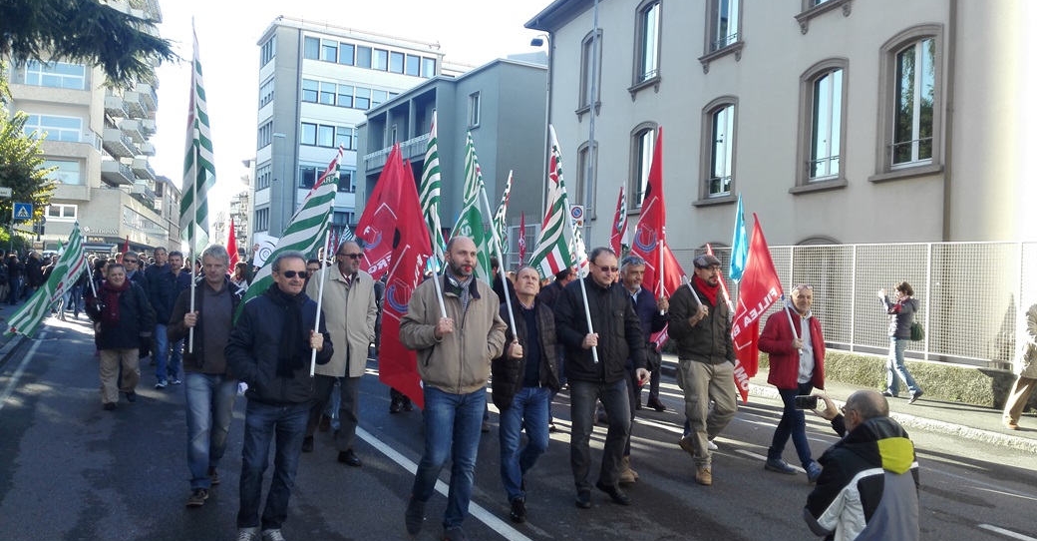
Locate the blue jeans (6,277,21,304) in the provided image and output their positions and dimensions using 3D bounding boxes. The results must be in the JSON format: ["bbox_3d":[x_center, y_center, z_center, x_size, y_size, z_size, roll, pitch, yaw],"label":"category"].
[{"bbox_3d":[-16.406,0.664,25.000,0.360,0.910,0.380,2,0,-29],"label":"blue jeans"}]

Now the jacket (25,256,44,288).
[{"bbox_3d":[-12.581,0.013,20.000,0.360,0.820,0.520,2,0,37],"label":"jacket"}]

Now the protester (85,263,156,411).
[{"bbox_3d":[-4.555,0.755,8.800,0.680,1.660,0.520,2,0,-26],"label":"protester"}]

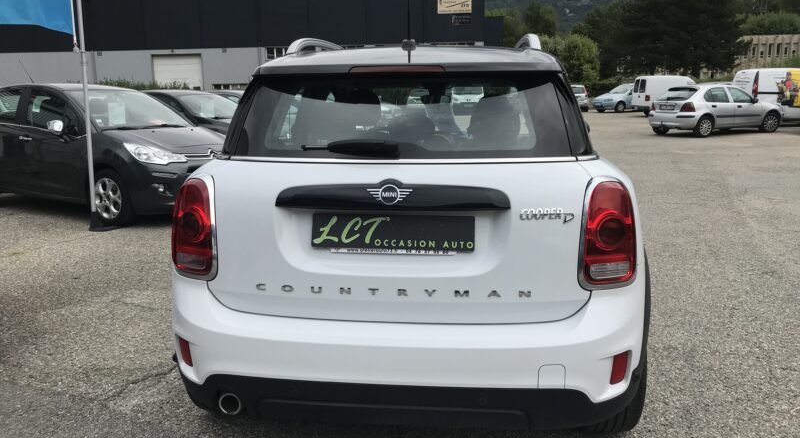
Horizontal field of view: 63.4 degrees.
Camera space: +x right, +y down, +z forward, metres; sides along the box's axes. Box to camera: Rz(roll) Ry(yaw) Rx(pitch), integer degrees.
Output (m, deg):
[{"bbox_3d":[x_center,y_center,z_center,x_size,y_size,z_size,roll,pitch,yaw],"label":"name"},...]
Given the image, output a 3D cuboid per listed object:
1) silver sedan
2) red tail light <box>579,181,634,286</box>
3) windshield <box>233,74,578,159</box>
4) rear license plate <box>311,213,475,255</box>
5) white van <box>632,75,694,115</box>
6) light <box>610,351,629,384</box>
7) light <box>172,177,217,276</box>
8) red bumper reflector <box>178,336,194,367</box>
[{"bbox_3d":[9.289,-3.200,18.845,3.960,1.410,1.680,-6,13,-23],"label":"silver sedan"},{"bbox_3d":[0.663,0.041,2.034,0.187,0.330,0.133,-3,12,-12],"label":"red tail light"},{"bbox_3d":[-0.006,-0.344,2.138,1.152,0.330,0.128,1,-13,7],"label":"windshield"},{"bbox_3d":[-0.024,0.043,2.030,0.515,0.110,0.018,1,12,7],"label":"rear license plate"},{"bbox_3d":[13.613,-5.895,30.904,4.400,1.910,1.800,-2,12,-5],"label":"white van"},{"bbox_3d":[0.701,0.473,2.067,0.064,0.106,0.035,-2,12,-8],"label":"light"},{"bbox_3d":[-0.693,0.025,2.197,0.187,0.330,0.133,5,13,25],"label":"light"},{"bbox_3d":[-0.736,0.459,2.240,0.064,0.106,0.035,4,12,22],"label":"red bumper reflector"}]

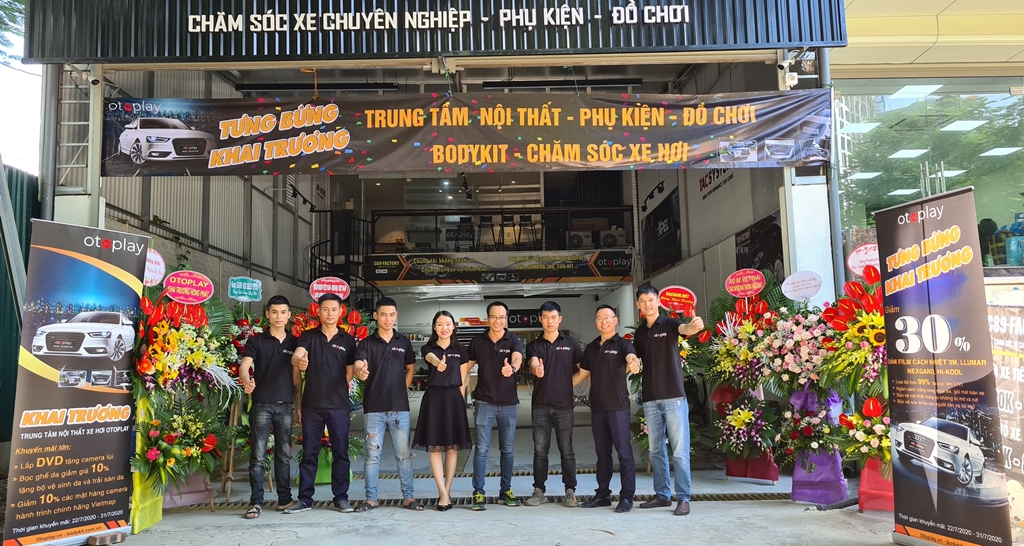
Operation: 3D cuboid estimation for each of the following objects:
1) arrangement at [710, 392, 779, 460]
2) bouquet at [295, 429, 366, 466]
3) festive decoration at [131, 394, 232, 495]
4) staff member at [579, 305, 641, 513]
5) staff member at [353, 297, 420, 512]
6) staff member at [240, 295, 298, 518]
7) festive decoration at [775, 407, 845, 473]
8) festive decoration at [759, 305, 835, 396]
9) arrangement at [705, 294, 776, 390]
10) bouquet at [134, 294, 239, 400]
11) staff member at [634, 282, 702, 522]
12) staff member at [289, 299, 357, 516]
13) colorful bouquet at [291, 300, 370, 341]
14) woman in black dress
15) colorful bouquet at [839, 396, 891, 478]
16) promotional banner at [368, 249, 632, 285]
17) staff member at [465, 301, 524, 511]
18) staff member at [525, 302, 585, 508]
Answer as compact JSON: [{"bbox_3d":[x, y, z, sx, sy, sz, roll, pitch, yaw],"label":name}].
[{"bbox_3d":[2.131,1.398,7.050,0.592,0.605,0.400,-3,-6,17],"label":"arrangement"},{"bbox_3d":[-1.723,1.675,7.300,0.680,0.420,0.400,0,-6,-11],"label":"bouquet"},{"bbox_3d":[-2.565,1.327,5.950,0.735,0.705,0.420,1,-7,-23],"label":"festive decoration"},{"bbox_3d":[0.777,1.058,6.196,0.500,1.603,0.520,-2,-6,7],"label":"staff member"},{"bbox_3d":[-1.030,1.054,6.312,0.547,1.710,0.500,-1,-6,-3],"label":"staff member"},{"bbox_3d":[-1.962,1.059,6.299,0.520,1.740,0.480,0,-6,-11],"label":"staff member"},{"bbox_3d":[2.360,1.313,6.100,0.527,0.508,0.400,-3,-6,17],"label":"festive decoration"},{"bbox_3d":[2.316,0.622,6.250,0.620,0.700,0.420,-3,-6,14],"label":"festive decoration"},{"bbox_3d":[2.204,0.679,7.355,0.650,0.820,0.450,-4,-7,29],"label":"arrangement"},{"bbox_3d":[-2.539,0.573,6.000,0.771,0.802,0.450,1,-7,-23],"label":"bouquet"},{"bbox_3d":[1.223,0.956,6.012,0.560,1.740,0.500,-3,-6,14],"label":"staff member"},{"bbox_3d":[-1.550,1.049,6.292,0.545,1.740,0.520,-1,-6,-7],"label":"staff member"},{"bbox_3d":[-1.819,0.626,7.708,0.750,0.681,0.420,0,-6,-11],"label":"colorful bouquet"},{"bbox_3d":[-0.587,1.094,6.271,0.470,1.596,0.520,-1,-6,-2],"label":"woman in black dress"},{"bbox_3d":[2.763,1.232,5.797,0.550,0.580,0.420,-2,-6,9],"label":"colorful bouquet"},{"bbox_3d":[-0.218,-0.095,14.000,4.860,0.619,0.050,-1,-6,1],"label":"promotional banner"},{"bbox_3d":[-0.142,1.052,6.297,0.500,1.669,0.520,-1,-6,0],"label":"staff member"},{"bbox_3d":[0.349,1.043,6.314,0.483,1.670,0.480,-2,-6,3],"label":"staff member"}]

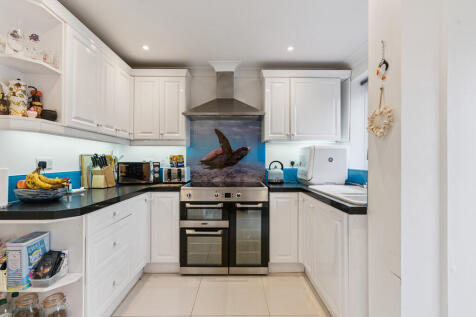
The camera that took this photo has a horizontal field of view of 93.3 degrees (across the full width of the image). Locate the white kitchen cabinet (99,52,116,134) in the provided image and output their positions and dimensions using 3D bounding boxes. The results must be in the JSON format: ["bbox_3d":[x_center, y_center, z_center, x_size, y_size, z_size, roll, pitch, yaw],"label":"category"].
[{"bbox_3d":[-1.375,-0.589,2.155,0.320,0.720,0.300,0,-1,0],"label":"white kitchen cabinet"}]

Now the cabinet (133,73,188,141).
[{"bbox_3d":[-0.900,-0.606,2.770,0.630,0.790,0.330,0,-1,0],"label":"cabinet"}]

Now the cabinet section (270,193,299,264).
[{"bbox_3d":[0.478,0.715,2.570,0.300,0.730,0.560,0,0,0],"label":"cabinet section"}]

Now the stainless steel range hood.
[{"bbox_3d":[-0.155,-0.786,2.700,0.900,0.650,0.460,0,-1,0],"label":"stainless steel range hood"}]

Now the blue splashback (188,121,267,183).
[{"bbox_3d":[-0.154,-0.095,2.925,1.020,0.810,0.015,0,-1,0],"label":"blue splashback"}]

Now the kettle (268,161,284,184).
[{"bbox_3d":[0.464,0.169,2.720,0.195,0.265,0.180,0,-1,0],"label":"kettle"}]

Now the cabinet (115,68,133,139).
[{"bbox_3d":[-1.375,-0.585,2.460,0.320,0.720,0.300,0,-1,0],"label":"cabinet"}]

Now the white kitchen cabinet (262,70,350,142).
[{"bbox_3d":[0.795,-0.601,2.770,0.980,0.820,0.340,0,-1,0],"label":"white kitchen cabinet"}]

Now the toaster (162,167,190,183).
[{"bbox_3d":[-0.750,0.214,2.765,0.250,0.185,0.280,0,-1,0],"label":"toaster"}]

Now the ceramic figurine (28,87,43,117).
[{"bbox_3d":[-1.312,-0.354,1.455,0.082,0.185,0.078,1,-1,-42],"label":"ceramic figurine"}]

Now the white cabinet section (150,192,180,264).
[{"bbox_3d":[-0.745,0.715,2.570,0.300,0.730,0.560,0,0,0],"label":"white cabinet section"}]

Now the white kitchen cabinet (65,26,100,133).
[{"bbox_3d":[-1.375,-0.594,1.800,0.320,0.730,0.410,0,-1,0],"label":"white kitchen cabinet"}]

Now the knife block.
[{"bbox_3d":[-1.350,0.187,2.275,0.125,0.220,0.180,0,-1,0],"label":"knife block"}]

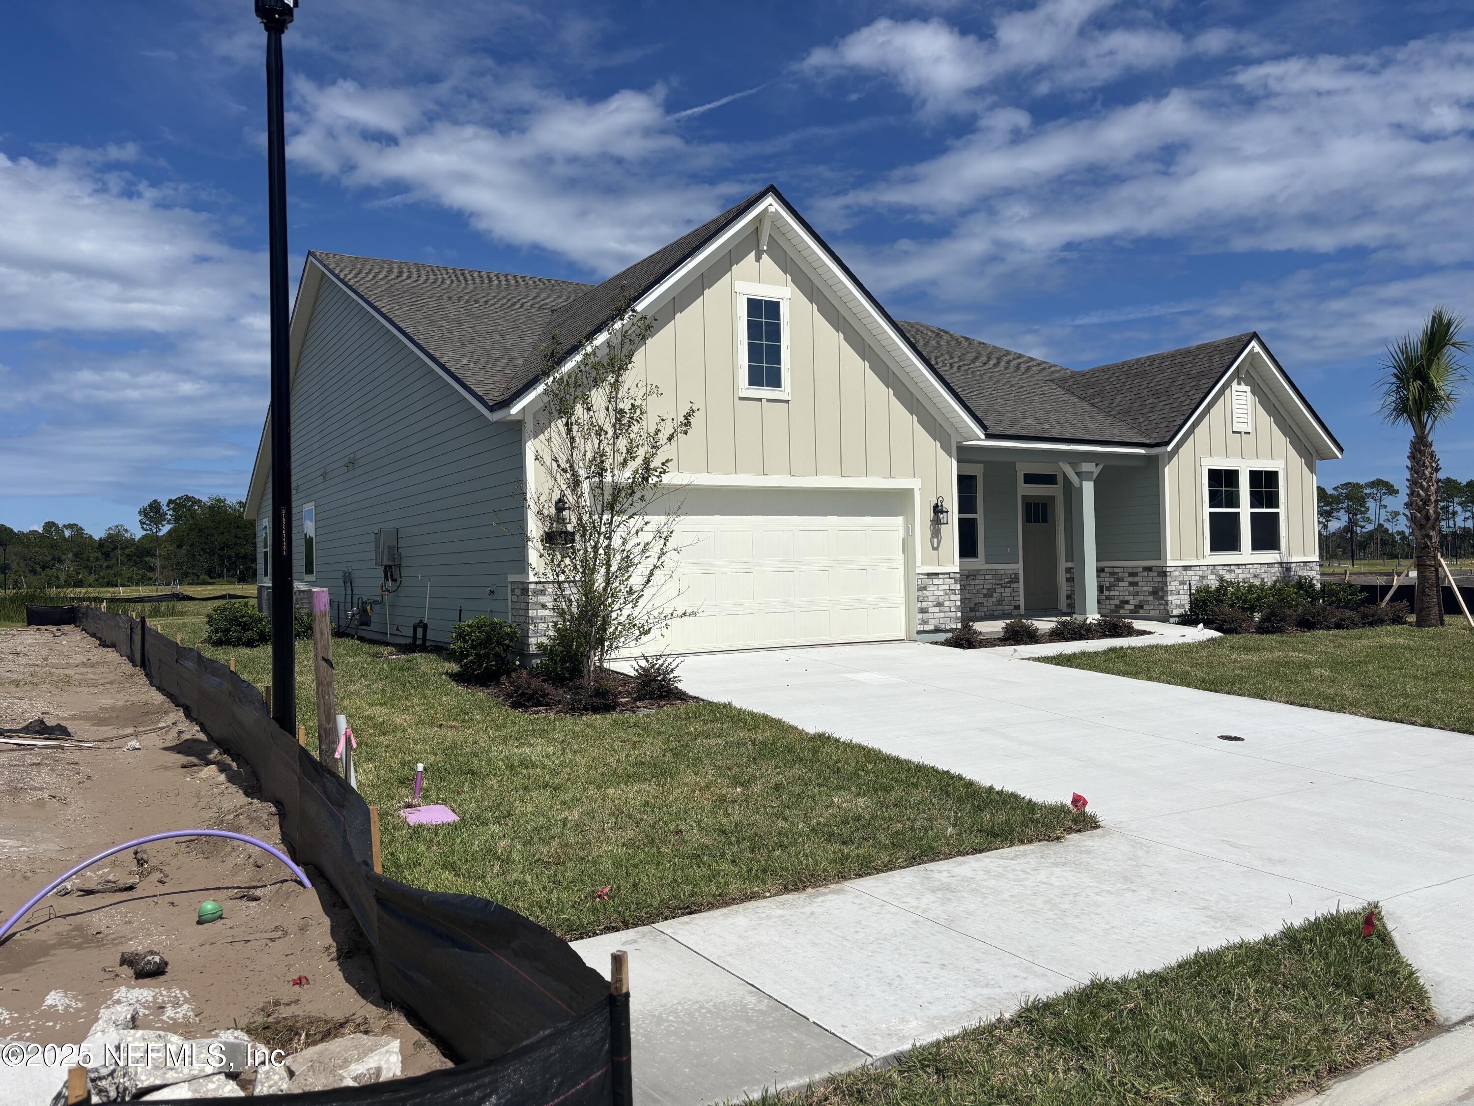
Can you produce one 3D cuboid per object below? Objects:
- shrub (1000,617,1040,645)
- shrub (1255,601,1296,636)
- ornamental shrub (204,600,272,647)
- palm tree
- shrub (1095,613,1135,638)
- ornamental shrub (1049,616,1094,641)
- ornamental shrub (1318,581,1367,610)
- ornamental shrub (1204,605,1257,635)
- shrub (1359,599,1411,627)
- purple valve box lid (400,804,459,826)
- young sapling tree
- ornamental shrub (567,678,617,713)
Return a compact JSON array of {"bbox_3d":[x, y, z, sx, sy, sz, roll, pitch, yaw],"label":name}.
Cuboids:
[{"bbox_3d":[3.958,1.088,15.500,0.580,0.387,0.560,-1,-1,-31],"label":"shrub"},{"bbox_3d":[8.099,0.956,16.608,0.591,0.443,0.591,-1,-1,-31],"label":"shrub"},{"bbox_3d":[-8.328,1.152,18.568,1.100,0.738,1.000,-1,-1,-31],"label":"ornamental shrub"},{"bbox_3d":[11.168,-1.395,18.000,1.460,5.205,1.450,-1,-1,-31],"label":"palm tree"},{"bbox_3d":[5.604,1.075,16.400,0.580,0.358,0.560,-1,-1,-31],"label":"shrub"},{"bbox_3d":[4.828,1.095,15.950,0.680,0.348,0.620,-1,-1,-31],"label":"ornamental shrub"},{"bbox_3d":[10.331,0.845,18.900,0.826,0.727,0.800,-1,-1,-31],"label":"ornamental shrub"},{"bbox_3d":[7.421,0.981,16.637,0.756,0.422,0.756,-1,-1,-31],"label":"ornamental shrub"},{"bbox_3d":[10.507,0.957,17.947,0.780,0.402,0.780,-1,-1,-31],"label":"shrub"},{"bbox_3d":[-1.820,1.566,6.556,0.280,0.040,0.435,-1,-1,-30],"label":"purple valve box lid"},{"bbox_3d":[-1.252,-0.623,11.200,1.701,4.007,1.600,-1,-1,0],"label":"young sapling tree"},{"bbox_3d":[-1.318,1.303,10.100,0.483,0.326,0.480,-1,-1,0],"label":"ornamental shrub"}]

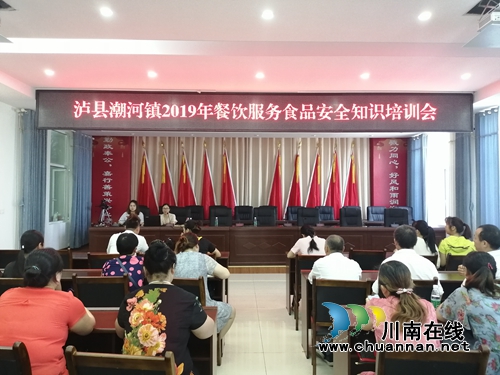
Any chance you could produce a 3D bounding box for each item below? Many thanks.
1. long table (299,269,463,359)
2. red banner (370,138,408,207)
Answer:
[{"bbox_3d":[1.426,1.224,3.728,1.750,0.760,0.480,0,-2,-1],"label":"long table"},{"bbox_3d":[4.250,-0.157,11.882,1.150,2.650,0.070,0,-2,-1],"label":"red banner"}]

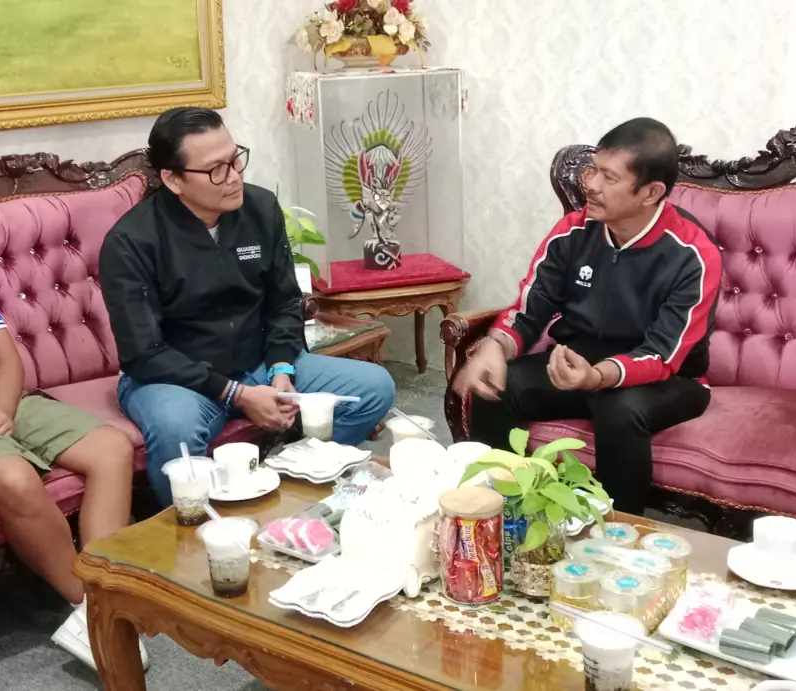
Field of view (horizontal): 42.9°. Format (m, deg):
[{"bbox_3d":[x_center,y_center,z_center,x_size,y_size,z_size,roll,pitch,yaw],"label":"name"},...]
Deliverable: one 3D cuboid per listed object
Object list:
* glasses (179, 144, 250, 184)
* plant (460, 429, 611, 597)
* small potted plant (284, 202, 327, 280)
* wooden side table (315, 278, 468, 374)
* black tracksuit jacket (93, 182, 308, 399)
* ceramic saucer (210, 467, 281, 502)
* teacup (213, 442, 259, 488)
[{"bbox_3d":[-0.432,-0.424,2.372,0.140,0.045,0.140,12,35,38],"label":"glasses"},{"bbox_3d":[0.207,0.252,1.507,0.225,0.250,0.190,1,17,7],"label":"plant"},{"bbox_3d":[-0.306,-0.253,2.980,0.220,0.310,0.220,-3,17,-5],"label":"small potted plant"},{"bbox_3d":[-0.079,-0.047,3.951,0.580,0.470,0.440,-7,17,-17],"label":"wooden side table"},{"bbox_3d":[-0.488,-0.133,2.520,0.510,0.560,0.400,-15,21,-37],"label":"black tracksuit jacket"},{"bbox_3d":[-0.302,0.264,1.912,0.160,0.024,0.160,-4,17,-8],"label":"ceramic saucer"},{"bbox_3d":[-0.310,0.231,1.913,0.087,0.058,0.107,10,20,34],"label":"teacup"}]

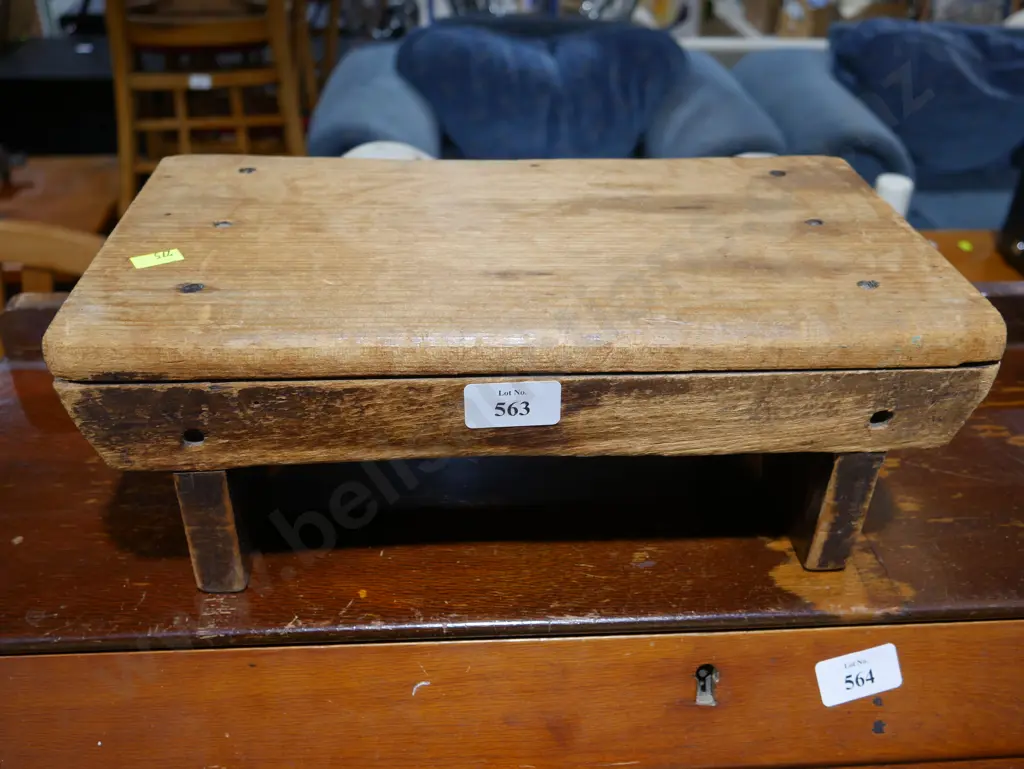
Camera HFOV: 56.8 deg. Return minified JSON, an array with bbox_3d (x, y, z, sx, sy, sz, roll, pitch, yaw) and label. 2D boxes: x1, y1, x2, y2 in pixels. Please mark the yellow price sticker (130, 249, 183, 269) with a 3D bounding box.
[{"bbox_3d":[-0.154,-0.054,0.411,0.021,0.001,0.012,-18,39,-28],"label":"yellow price sticker"}]

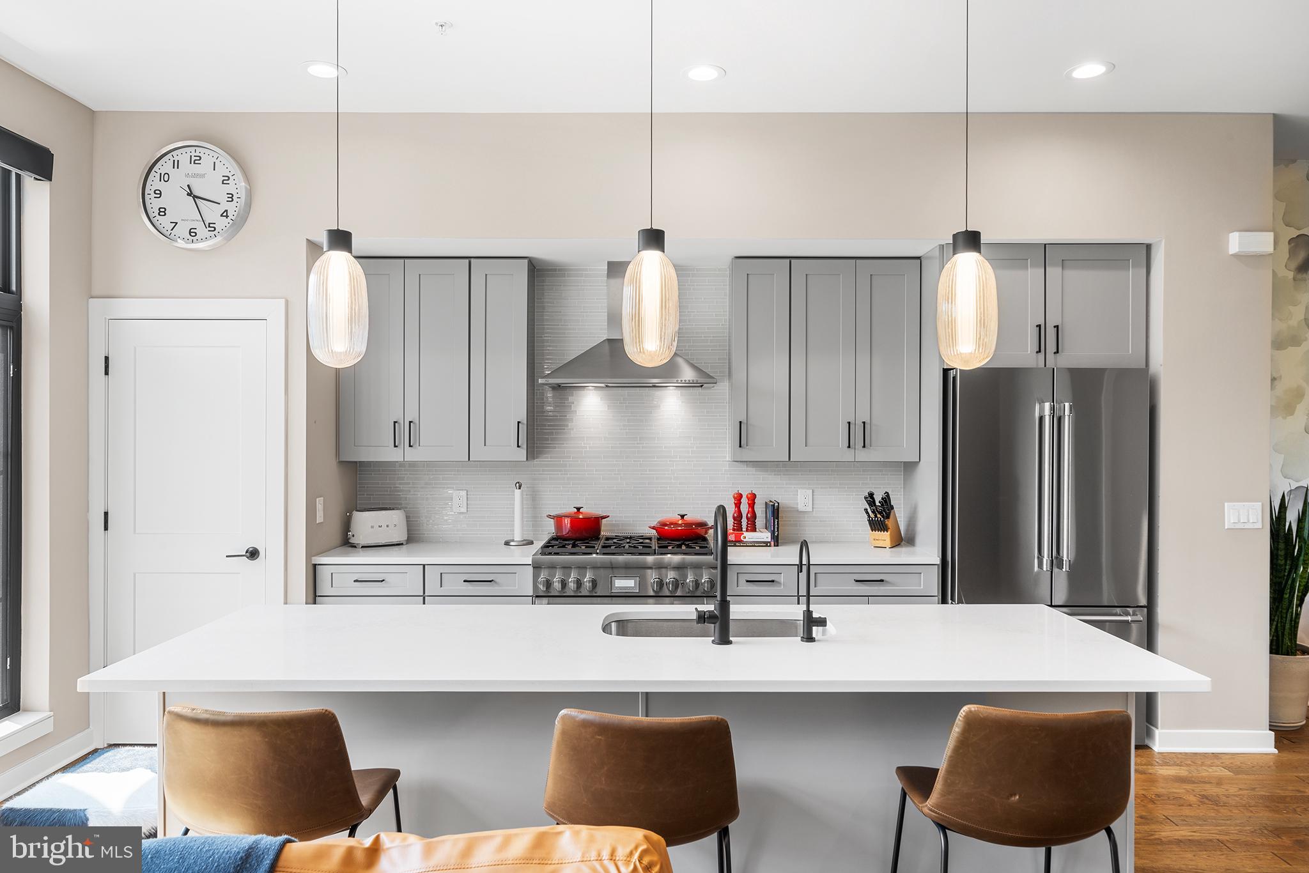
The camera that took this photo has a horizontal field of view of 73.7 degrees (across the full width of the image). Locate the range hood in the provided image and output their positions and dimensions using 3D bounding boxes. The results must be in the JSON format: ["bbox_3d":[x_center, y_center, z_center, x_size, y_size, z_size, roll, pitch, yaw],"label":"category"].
[{"bbox_3d":[-0.134,-0.616,4.697,0.911,0.685,0.460,0,0,0],"label":"range hood"}]

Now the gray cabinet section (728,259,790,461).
[{"bbox_3d":[0.560,-0.402,4.755,0.310,1.067,0.330,0,0,0],"label":"gray cabinet section"}]

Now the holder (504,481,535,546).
[{"bbox_3d":[-0.731,0.420,4.790,0.163,0.350,0.163,0,0,0],"label":"holder"}]

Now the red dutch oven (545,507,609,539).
[{"bbox_3d":[-0.415,0.466,4.720,0.338,0.173,0.270,0,0,0],"label":"red dutch oven"}]

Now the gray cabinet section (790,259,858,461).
[{"bbox_3d":[0.889,-0.402,4.755,0.345,1.067,0.330,0,0,0],"label":"gray cabinet section"}]

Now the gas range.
[{"bbox_3d":[-0.144,1.034,4.592,0.911,0.950,0.690,0,0,0],"label":"gas range"}]

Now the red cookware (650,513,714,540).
[{"bbox_3d":[0.152,0.488,4.710,0.360,0.135,0.300,0,0,0],"label":"red cookware"}]

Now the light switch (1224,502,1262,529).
[{"bbox_3d":[2.842,0.381,4.205,0.168,0.124,0.012,0,0,0],"label":"light switch"}]

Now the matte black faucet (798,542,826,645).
[{"bbox_3d":[0.466,0.451,2.609,0.076,0.290,0.165,0,0,0],"label":"matte black faucet"}]

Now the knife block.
[{"bbox_3d":[1.258,0.483,4.715,0.112,0.220,0.230,0,0,30],"label":"knife block"}]

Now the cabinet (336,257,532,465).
[{"bbox_3d":[-1.157,-0.406,4.765,0.990,1.066,0.345,0,0,0],"label":"cabinet"}]

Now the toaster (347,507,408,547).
[{"bbox_3d":[-1.504,0.493,4.778,0.310,0.200,0.195,0,0,-30],"label":"toaster"}]

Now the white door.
[{"bbox_3d":[-2.270,0.466,4.267,0.770,2.050,0.050,0,0,0],"label":"white door"}]

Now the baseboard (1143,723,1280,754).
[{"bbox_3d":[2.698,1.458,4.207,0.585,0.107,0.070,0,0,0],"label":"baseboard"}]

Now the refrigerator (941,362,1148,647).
[{"bbox_3d":[1.901,0.594,4.471,0.910,1.830,0.780,0,0,0],"label":"refrigerator"}]

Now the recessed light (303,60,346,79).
[{"bbox_3d":[-1.417,-1.567,3.745,0.180,0.025,0.180,0,0,0],"label":"recessed light"}]

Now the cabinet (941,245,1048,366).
[{"bbox_3d":[1.672,-0.642,4.600,0.505,0.607,0.610,0,0,0],"label":"cabinet"}]

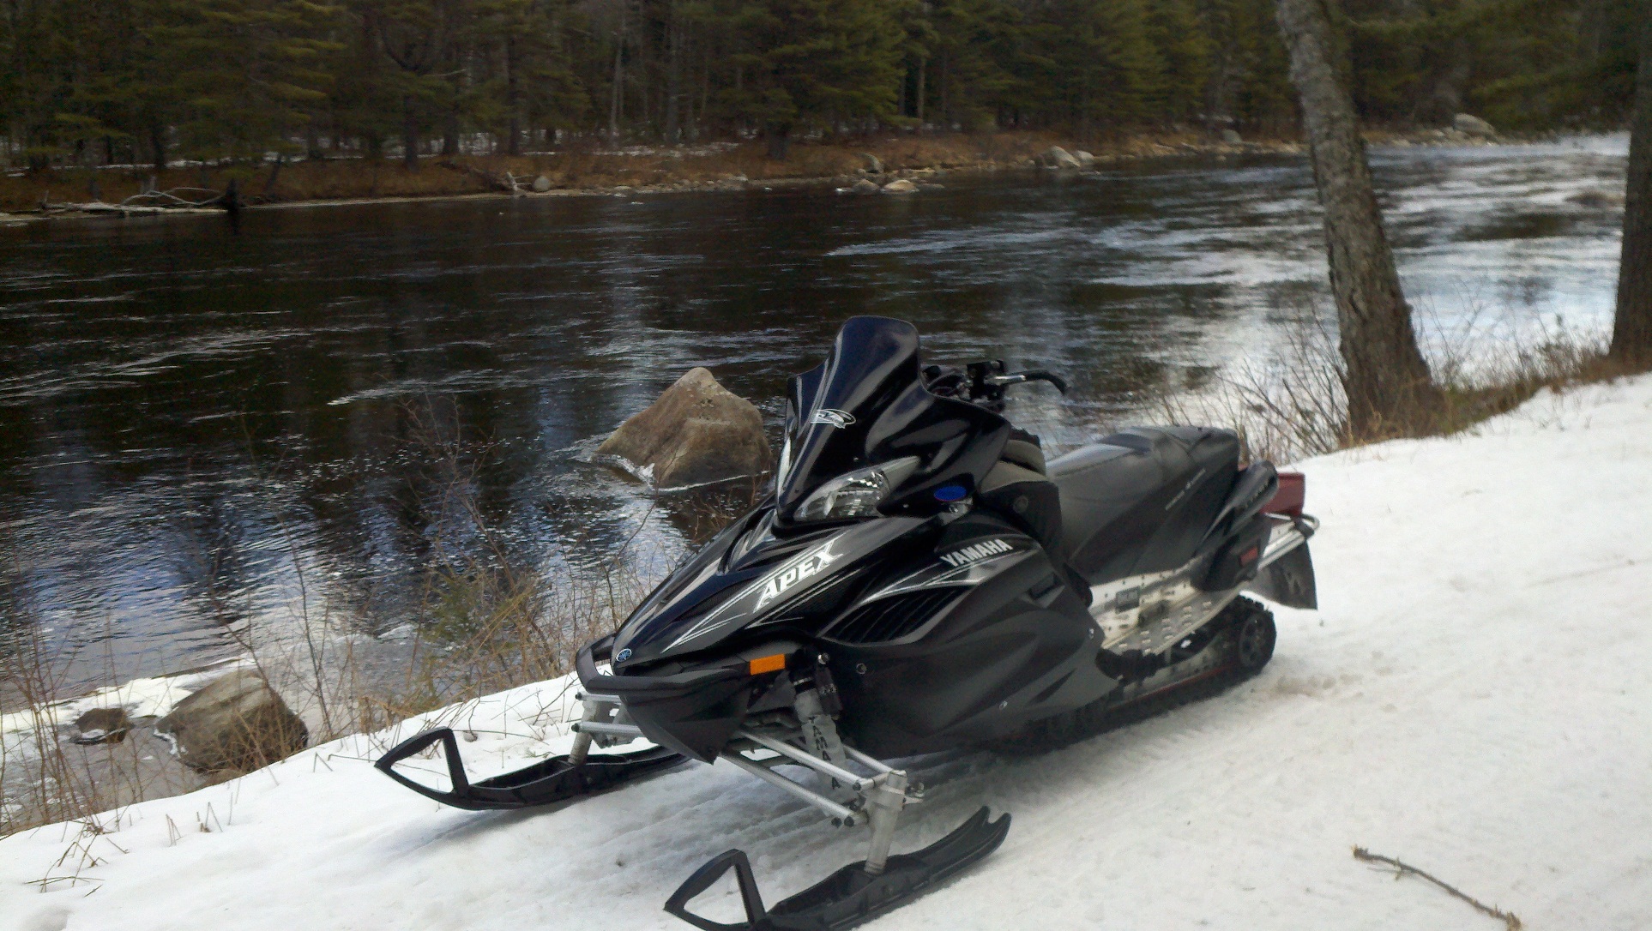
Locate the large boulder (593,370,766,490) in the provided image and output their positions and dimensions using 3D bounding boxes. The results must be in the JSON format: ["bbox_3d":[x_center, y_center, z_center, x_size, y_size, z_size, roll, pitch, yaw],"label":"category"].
[{"bbox_3d":[-0.991,-0.316,11.523,1.202,0.741,1.081,0,12,0],"label":"large boulder"}]

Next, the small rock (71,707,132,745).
[{"bbox_3d":[-2.955,1.046,6.790,0.248,0.126,0.198,0,12,0],"label":"small rock"}]

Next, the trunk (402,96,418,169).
[{"bbox_3d":[-11.009,-8.836,44.133,0.380,1.869,0.380,0,12,0],"label":"trunk"}]

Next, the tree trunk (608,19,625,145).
[{"bbox_3d":[-6.260,-11.454,49.699,0.330,3.687,0.330,6,12,-1],"label":"tree trunk"}]

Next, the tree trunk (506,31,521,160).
[{"bbox_3d":[-8.783,-10.437,46.852,0.360,3.352,0.360,0,12,0],"label":"tree trunk"}]

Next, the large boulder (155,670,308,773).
[{"bbox_3d":[-2.372,0.974,6.625,0.608,0.338,0.517,0,12,0],"label":"large boulder"}]

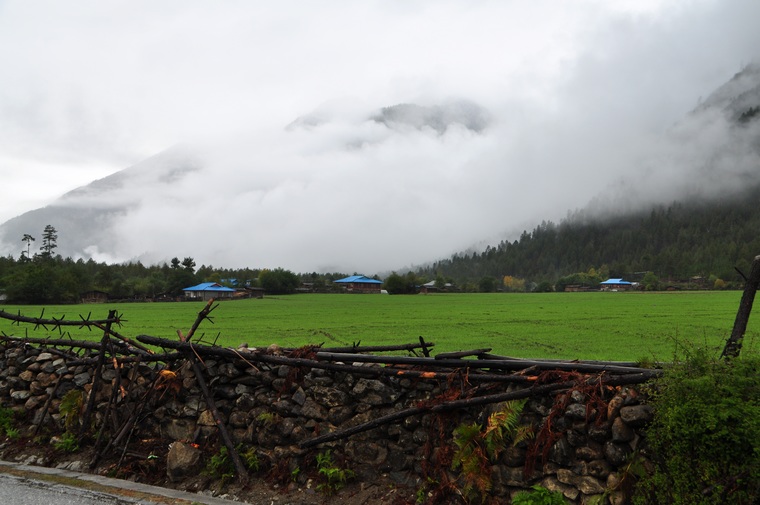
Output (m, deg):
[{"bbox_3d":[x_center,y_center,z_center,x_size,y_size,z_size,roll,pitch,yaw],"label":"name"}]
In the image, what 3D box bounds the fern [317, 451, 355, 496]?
[{"bbox_3d":[-0.335,1.656,6.350,0.250,0.310,0.210,-1,-3,32],"label":"fern"}]

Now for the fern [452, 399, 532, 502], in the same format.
[{"bbox_3d":[0.767,1.350,5.750,0.460,0.650,0.330,-1,-3,32],"label":"fern"}]

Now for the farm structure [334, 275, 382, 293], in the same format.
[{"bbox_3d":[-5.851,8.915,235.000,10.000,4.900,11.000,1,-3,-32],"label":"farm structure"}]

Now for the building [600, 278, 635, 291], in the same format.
[{"bbox_3d":[99.535,13.594,355.000,9.000,5.100,10.000,2,-3,-39],"label":"building"}]

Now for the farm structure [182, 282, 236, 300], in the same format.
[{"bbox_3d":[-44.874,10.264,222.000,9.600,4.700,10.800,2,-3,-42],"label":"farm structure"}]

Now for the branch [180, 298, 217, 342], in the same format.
[{"bbox_3d":[-1.541,0.580,7.200,0.320,0.370,0.170,-1,-3,32],"label":"branch"}]

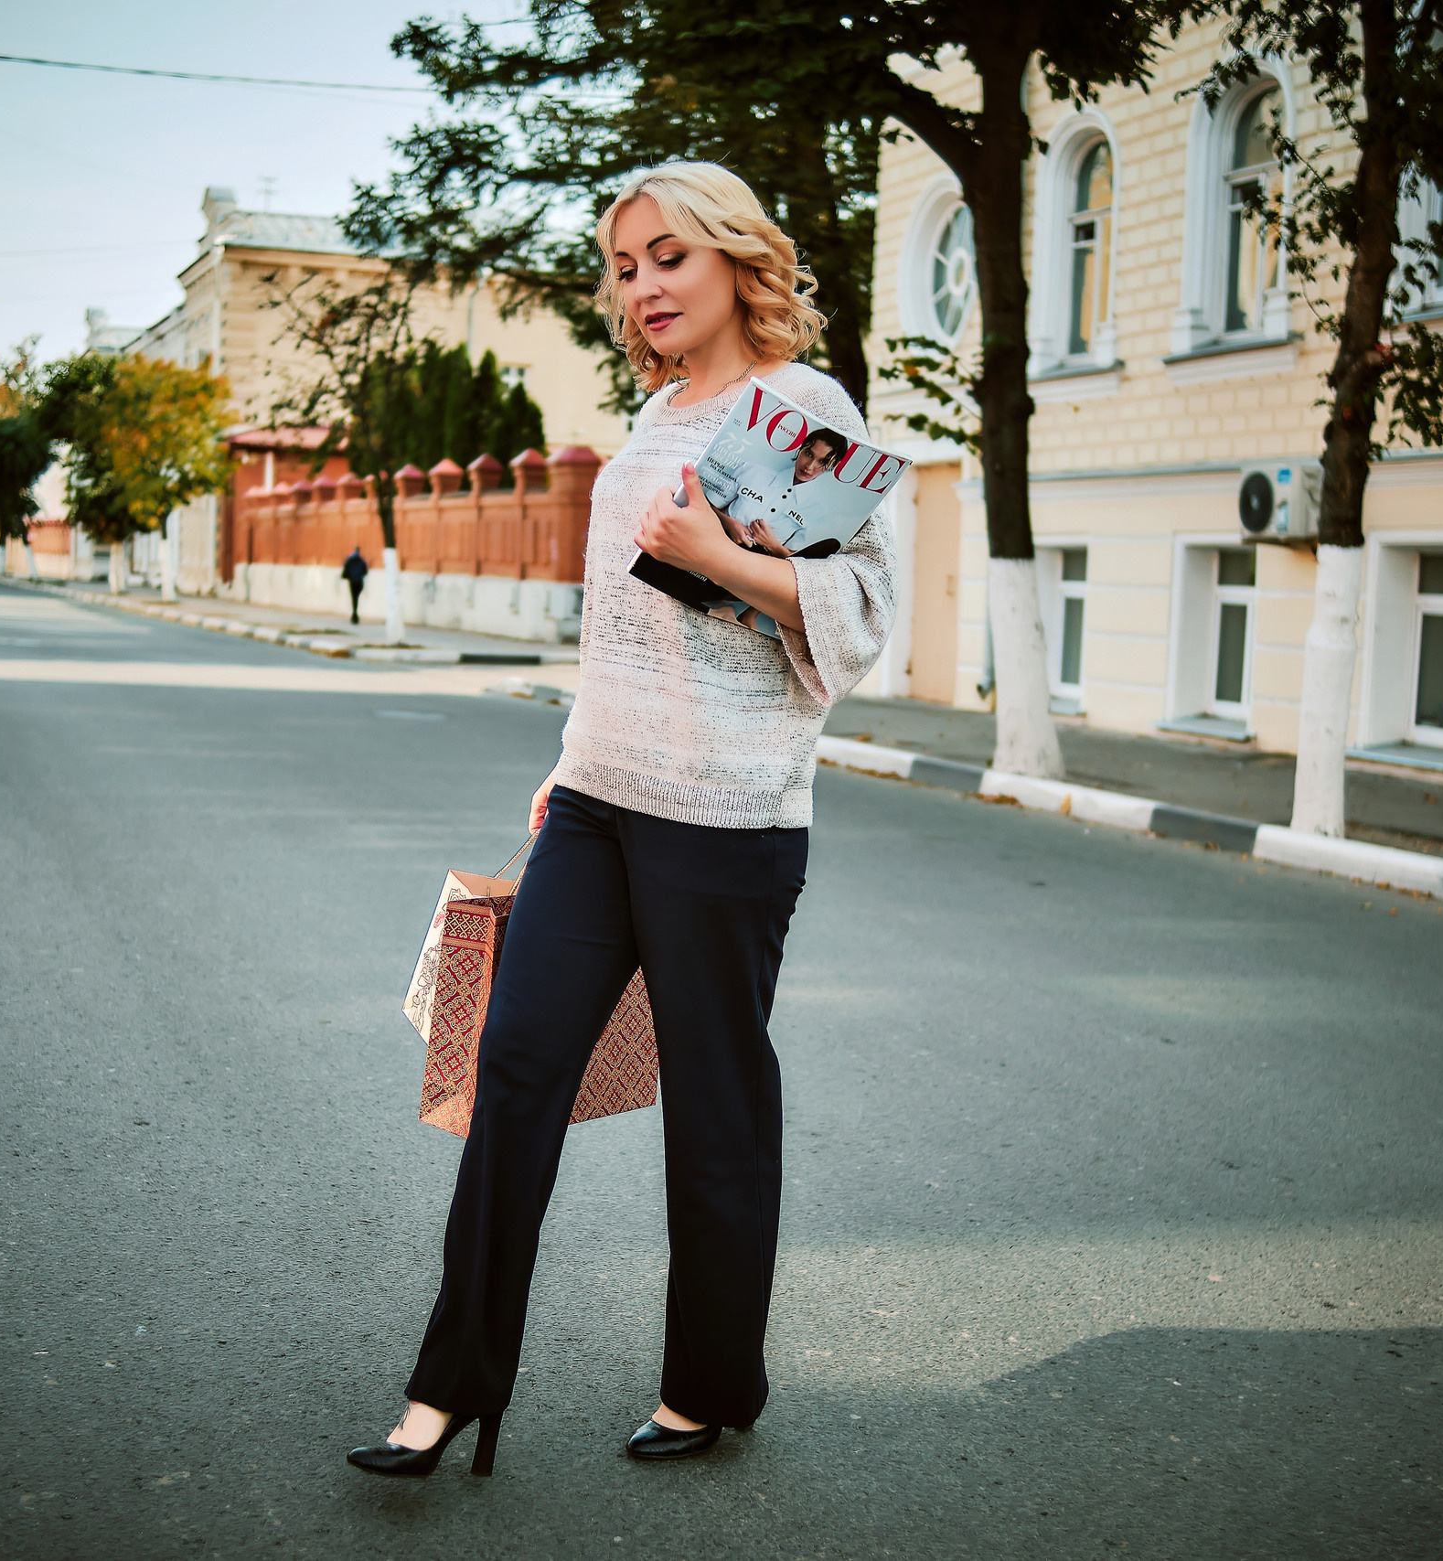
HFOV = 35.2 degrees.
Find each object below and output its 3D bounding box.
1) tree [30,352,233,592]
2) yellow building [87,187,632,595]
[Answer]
[{"bbox_3d":[-15.033,-7.848,58.000,5.130,6.150,5.200,3,5,0],"label":"tree"},{"bbox_3d":[-14.687,-13.481,88.867,15.000,12.300,36.000,1,5,-21],"label":"yellow building"}]

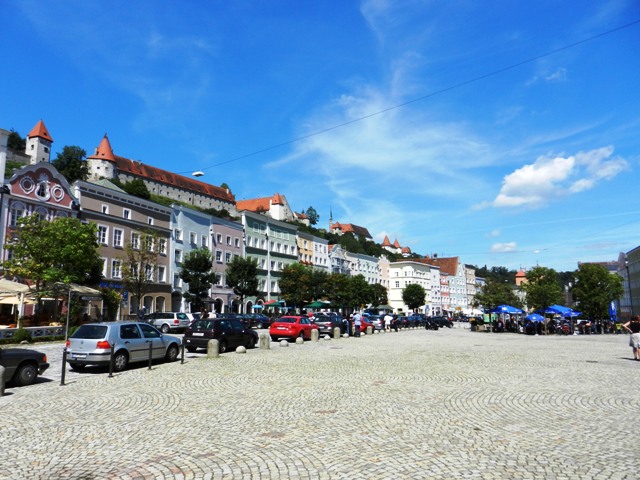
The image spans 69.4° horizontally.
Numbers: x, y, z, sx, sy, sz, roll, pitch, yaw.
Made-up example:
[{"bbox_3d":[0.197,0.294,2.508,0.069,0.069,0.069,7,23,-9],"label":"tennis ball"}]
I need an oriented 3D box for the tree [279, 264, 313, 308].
[{"bbox_3d":[-3.107,6.820,58.610,4.200,7.970,4.200,0,-9,0],"label":"tree"}]

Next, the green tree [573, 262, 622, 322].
[{"bbox_3d":[22.226,4.631,37.215,4.000,5.600,4.000,-6,-10,31],"label":"green tree"}]

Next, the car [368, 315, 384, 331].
[{"bbox_3d":[5.766,7.833,43.728,1.760,1.470,4.200,-4,-10,24],"label":"car"}]

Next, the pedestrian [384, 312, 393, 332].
[{"bbox_3d":[5.748,6.853,38.400,0.520,1.740,0.360,-2,-9,10],"label":"pedestrian"}]

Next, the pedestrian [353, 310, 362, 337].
[{"bbox_3d":[2.561,5.764,31.383,0.600,1.750,0.400,2,-9,-12],"label":"pedestrian"}]

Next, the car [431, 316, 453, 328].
[{"bbox_3d":[13.826,9.138,52.208,1.700,1.430,4.000,-6,-10,32],"label":"car"}]

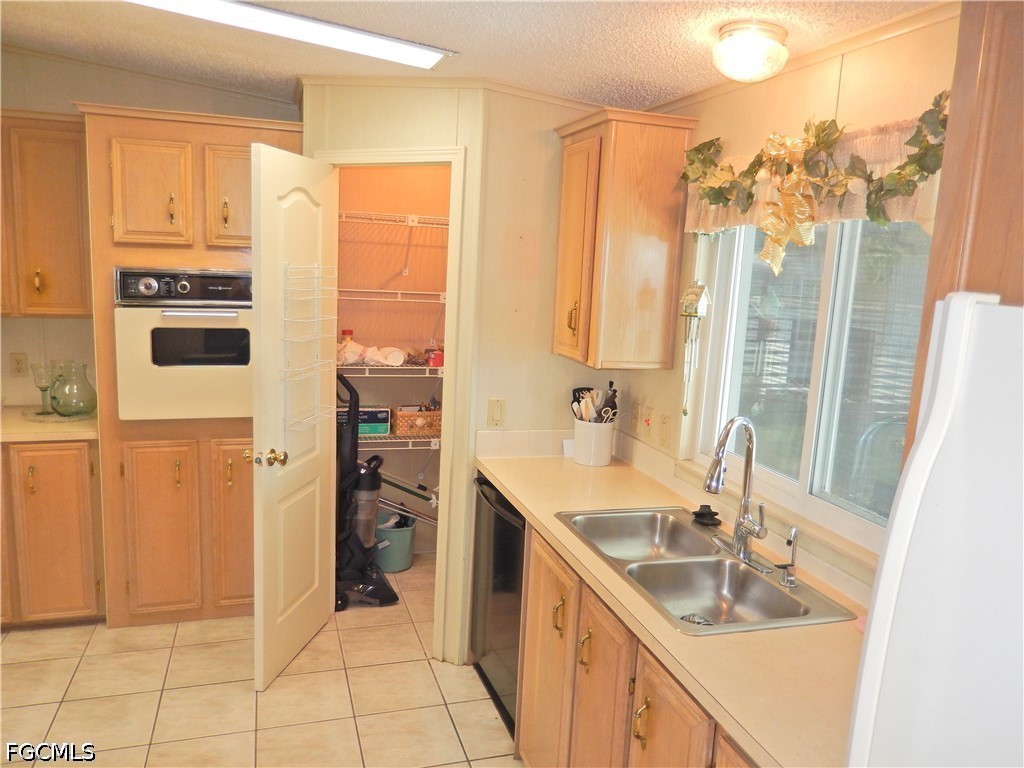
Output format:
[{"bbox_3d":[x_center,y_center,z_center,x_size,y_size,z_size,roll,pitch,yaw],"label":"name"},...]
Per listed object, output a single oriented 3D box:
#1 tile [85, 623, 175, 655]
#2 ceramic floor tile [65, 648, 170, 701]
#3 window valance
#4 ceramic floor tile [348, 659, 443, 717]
[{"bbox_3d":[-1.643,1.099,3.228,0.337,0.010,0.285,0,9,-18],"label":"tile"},{"bbox_3d":[-1.569,1.167,2.974,0.343,0.010,0.343,0,9,-18],"label":"ceramic floor tile"},{"bbox_3d":[0.760,-0.499,1.933,0.110,0.430,1.220,0,9,-18],"label":"window valance"},{"bbox_3d":[-0.468,1.203,2.936,0.337,0.010,0.337,0,9,-18],"label":"ceramic floor tile"}]

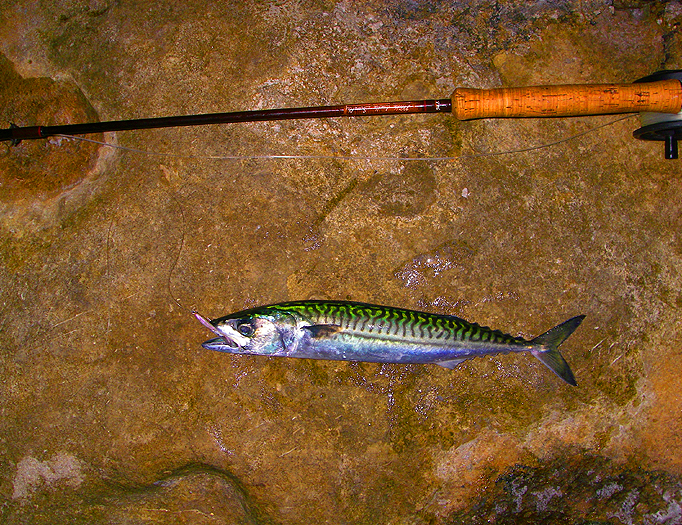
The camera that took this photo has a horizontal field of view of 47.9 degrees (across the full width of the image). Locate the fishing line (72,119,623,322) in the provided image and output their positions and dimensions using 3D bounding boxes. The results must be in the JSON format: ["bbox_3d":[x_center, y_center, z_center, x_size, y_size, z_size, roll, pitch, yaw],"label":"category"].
[{"bbox_3d":[0.004,-0.038,0.690,0.510,0.035,0.183,0,87,0],"label":"fishing line"}]

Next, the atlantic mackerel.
[{"bbox_3d":[0.047,0.073,0.690,0.345,0.042,0.077,1,87,0],"label":"atlantic mackerel"}]

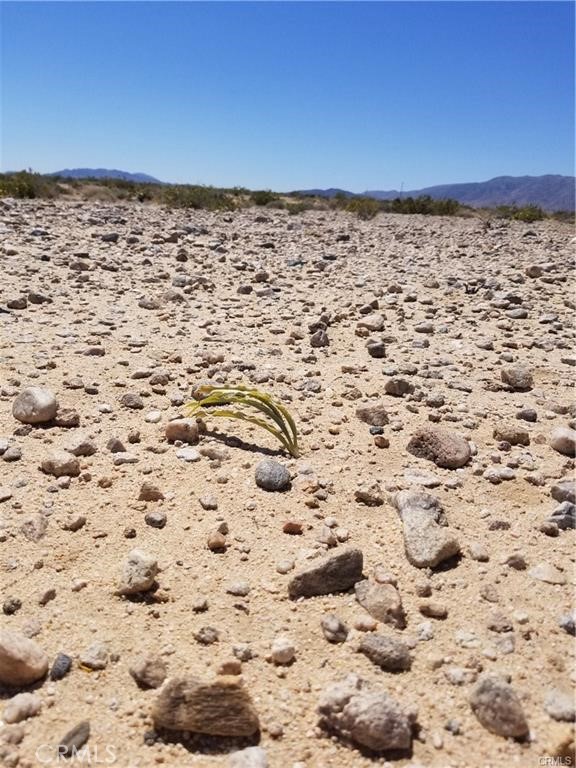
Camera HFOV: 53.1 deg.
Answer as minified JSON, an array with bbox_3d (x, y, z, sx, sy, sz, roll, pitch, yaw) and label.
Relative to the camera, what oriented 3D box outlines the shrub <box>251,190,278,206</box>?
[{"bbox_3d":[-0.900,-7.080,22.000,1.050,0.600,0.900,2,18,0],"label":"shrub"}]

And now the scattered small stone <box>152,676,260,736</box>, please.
[{"bbox_3d":[-0.062,0.243,0.436,0.081,0.033,0.043,2,18,0],"label":"scattered small stone"}]

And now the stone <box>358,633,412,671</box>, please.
[{"bbox_3d":[0.112,0.307,0.658,0.059,0.025,0.038,9,19,21],"label":"stone"}]

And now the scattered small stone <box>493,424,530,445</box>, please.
[{"bbox_3d":[0.374,0.085,0.965,0.058,0.030,0.043,2,18,0],"label":"scattered small stone"}]

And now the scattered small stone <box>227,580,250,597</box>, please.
[{"bbox_3d":[-0.050,0.206,0.579,0.023,0.013,0.017,2,18,0],"label":"scattered small stone"}]

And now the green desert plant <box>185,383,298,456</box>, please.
[{"bbox_3d":[-0.107,0.067,1.246,0.310,0.105,0.110,13,21,31],"label":"green desert plant"}]

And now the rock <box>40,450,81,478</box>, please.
[{"bbox_3d":[-0.421,0.149,1.071,0.067,0.042,0.050,3,18,5],"label":"rock"}]

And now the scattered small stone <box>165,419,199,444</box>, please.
[{"bbox_3d":[-0.228,0.100,1.240,0.069,0.044,0.055,2,18,0],"label":"scattered small stone"}]

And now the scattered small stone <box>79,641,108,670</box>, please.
[{"bbox_3d":[-0.196,0.273,0.581,0.027,0.017,0.024,-4,19,-20],"label":"scattered small stone"}]

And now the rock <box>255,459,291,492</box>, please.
[{"bbox_3d":[-0.020,0.124,0.789,0.048,0.042,0.044,2,18,0],"label":"rock"}]

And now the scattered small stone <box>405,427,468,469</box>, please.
[{"bbox_3d":[0.281,0.119,1.073,0.106,0.061,0.076,16,22,36],"label":"scattered small stone"}]

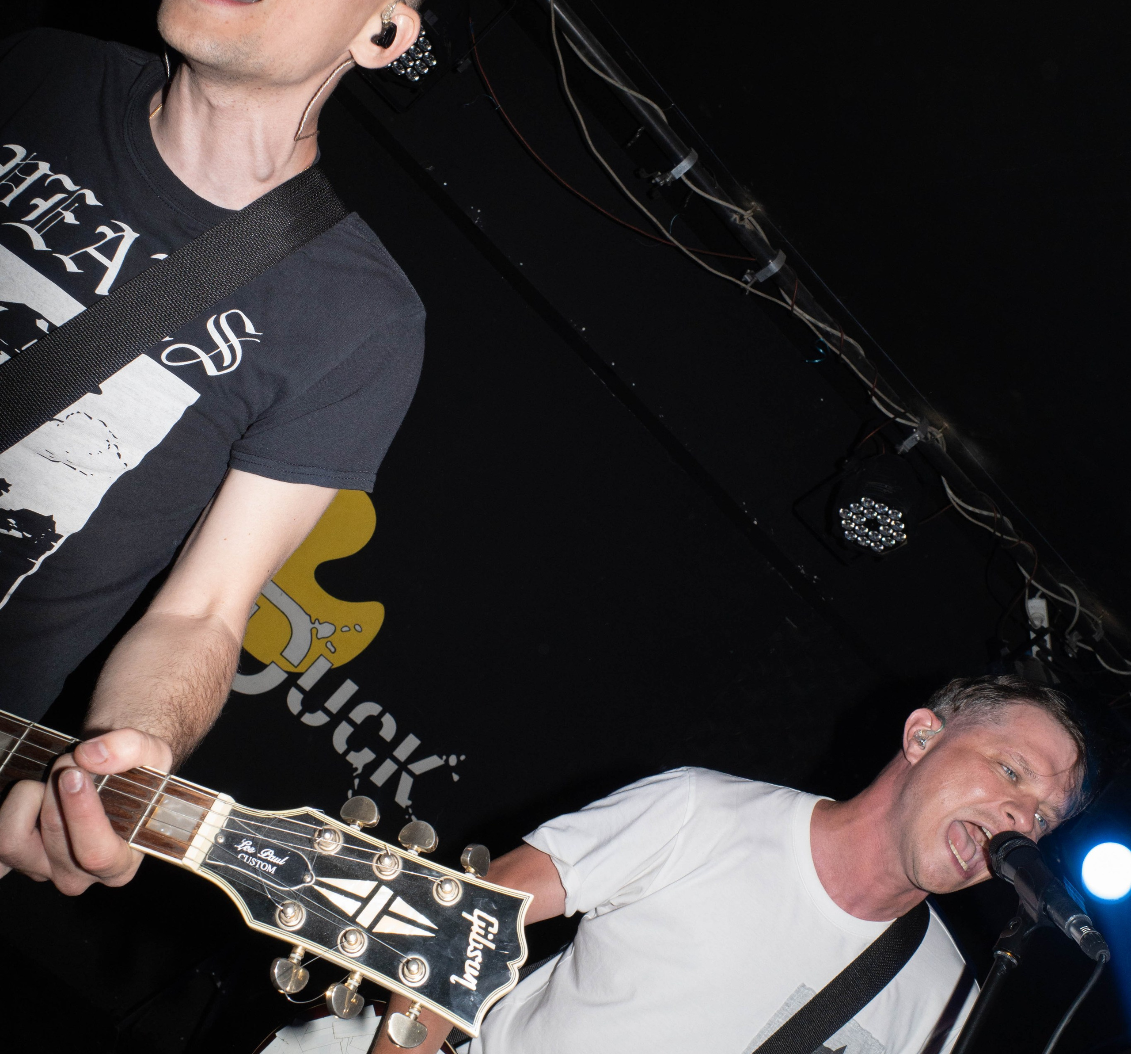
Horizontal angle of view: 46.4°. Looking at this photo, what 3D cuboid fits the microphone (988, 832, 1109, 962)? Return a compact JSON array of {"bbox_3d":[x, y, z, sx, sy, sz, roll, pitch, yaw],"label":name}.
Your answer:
[{"bbox_3d":[0.437,0.332,1.182,0.050,0.050,0.205,43,6,-10],"label":"microphone"}]

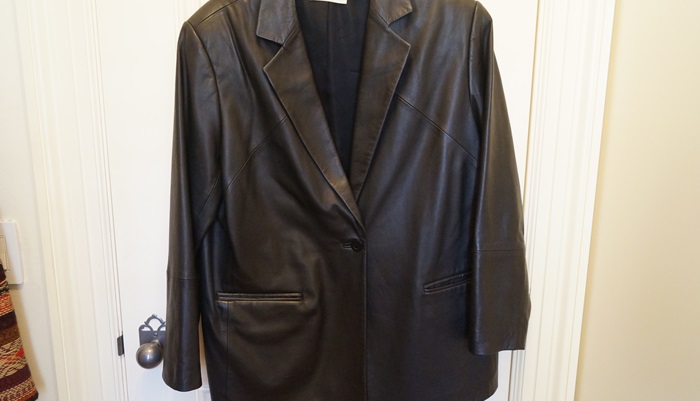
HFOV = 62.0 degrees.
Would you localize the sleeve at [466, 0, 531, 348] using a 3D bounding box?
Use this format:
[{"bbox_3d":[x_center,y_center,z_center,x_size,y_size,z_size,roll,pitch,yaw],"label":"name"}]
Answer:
[{"bbox_3d":[0.253,-0.023,0.997,0.108,0.595,0.112,-4,13,-2],"label":"sleeve"}]

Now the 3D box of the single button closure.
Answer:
[{"bbox_3d":[0.014,0.077,0.981,0.022,0.022,0.007,0,12,-3],"label":"single button closure"}]

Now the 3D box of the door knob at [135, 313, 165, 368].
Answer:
[{"bbox_3d":[-0.365,0.267,1.072,0.062,0.088,0.070,0,12,-3],"label":"door knob"}]

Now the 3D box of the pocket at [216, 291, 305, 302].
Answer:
[{"bbox_3d":[-0.154,0.166,0.999,0.147,0.021,0.012,1,12,1],"label":"pocket"}]

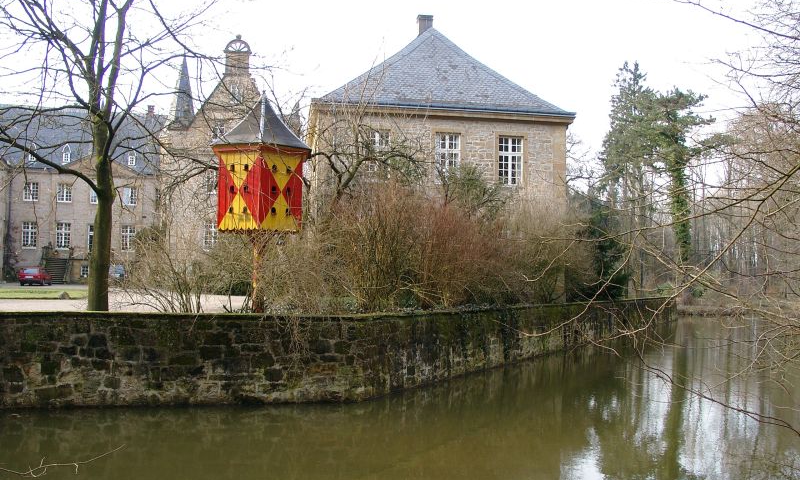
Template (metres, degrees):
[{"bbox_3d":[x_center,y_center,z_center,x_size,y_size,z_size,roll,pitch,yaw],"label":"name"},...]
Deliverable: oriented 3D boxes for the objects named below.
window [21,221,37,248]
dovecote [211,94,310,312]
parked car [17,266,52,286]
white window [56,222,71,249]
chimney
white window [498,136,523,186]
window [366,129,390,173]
[{"bbox_3d":[-29.248,-0.387,62.033,1.060,2.100,0.160,2,-3,-18],"label":"window"},{"bbox_3d":[-3.027,-0.793,17.300,2.200,4.850,2.350,2,-3,-10],"label":"dovecote"},{"bbox_3d":[-26.389,2.626,57.000,1.700,1.400,4.200,2,-3,-15],"label":"parked car"},{"bbox_3d":[-26.893,-0.336,62.800,1.060,2.100,0.160,2,-3,-18],"label":"white window"},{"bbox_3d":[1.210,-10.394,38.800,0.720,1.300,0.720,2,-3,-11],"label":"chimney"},{"bbox_3d":[4.803,-3.397,34.000,1.100,2.130,0.160,2,-3,-11],"label":"white window"},{"bbox_3d":[-0.919,-3.552,32.835,1.100,2.130,0.160,2,-3,-11],"label":"window"}]

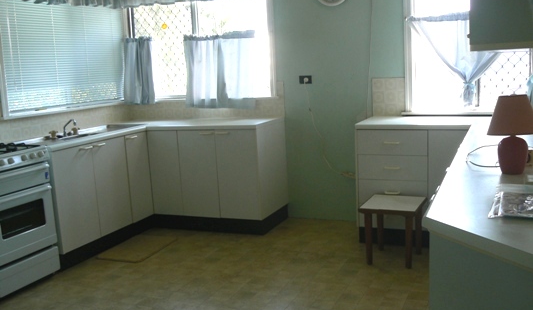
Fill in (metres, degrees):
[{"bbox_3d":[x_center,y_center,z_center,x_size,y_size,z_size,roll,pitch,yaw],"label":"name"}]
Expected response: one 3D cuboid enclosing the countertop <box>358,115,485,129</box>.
[{"bbox_3d":[1.175,-0.240,4.149,0.886,0.036,0.600,1,10,23],"label":"countertop"}]

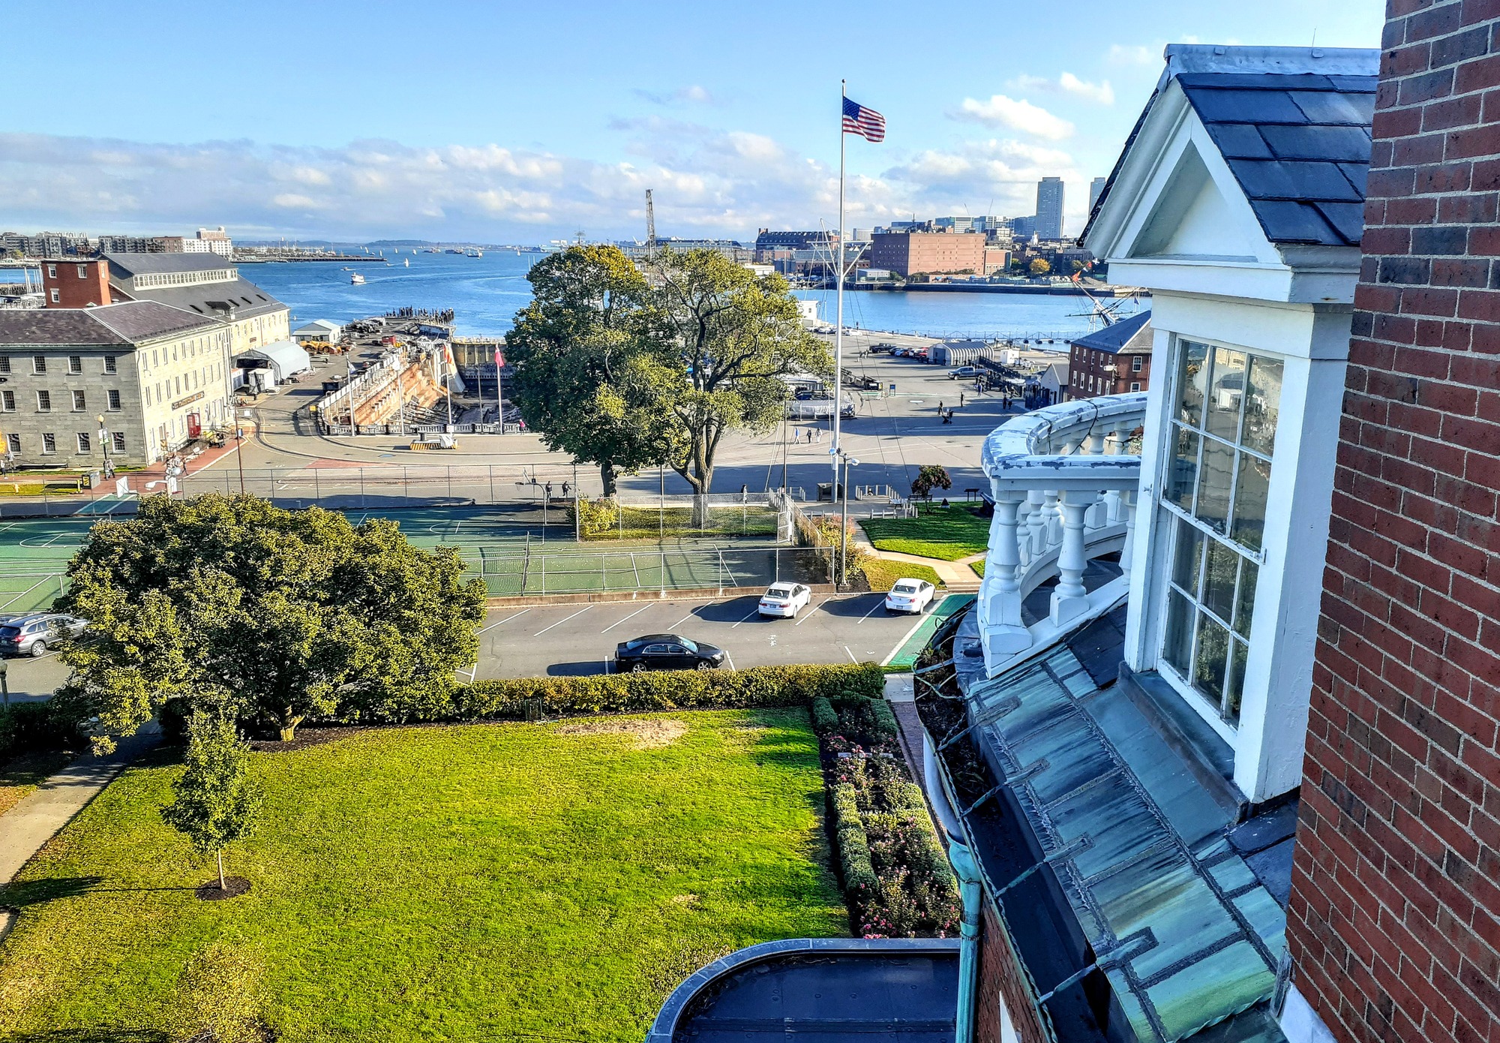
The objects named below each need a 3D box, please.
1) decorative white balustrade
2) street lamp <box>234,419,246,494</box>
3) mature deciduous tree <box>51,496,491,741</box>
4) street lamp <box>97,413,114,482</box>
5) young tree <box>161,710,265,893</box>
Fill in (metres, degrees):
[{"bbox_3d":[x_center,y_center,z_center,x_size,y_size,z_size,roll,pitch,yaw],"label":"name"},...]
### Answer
[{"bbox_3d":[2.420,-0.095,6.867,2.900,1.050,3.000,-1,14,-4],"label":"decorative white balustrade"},{"bbox_3d":[-37.971,-4.564,87.299,0.400,7.437,0.400,0,13,0],"label":"street lamp"},{"bbox_3d":[-17.319,3.864,43.119,15.330,9.201,14.500,0,13,0],"label":"mature deciduous tree"},{"bbox_3d":[-55.455,-6.512,100.513,0.600,5.372,1.000,8,16,30],"label":"street lamp"},{"bbox_3d":[-14.801,7.661,32.170,2.780,5.392,2.750,0,13,0],"label":"young tree"}]

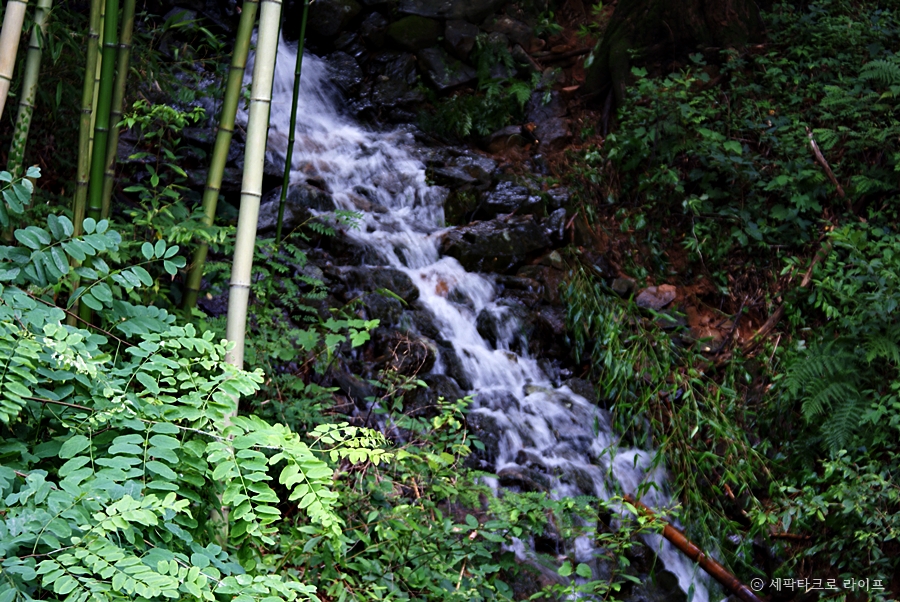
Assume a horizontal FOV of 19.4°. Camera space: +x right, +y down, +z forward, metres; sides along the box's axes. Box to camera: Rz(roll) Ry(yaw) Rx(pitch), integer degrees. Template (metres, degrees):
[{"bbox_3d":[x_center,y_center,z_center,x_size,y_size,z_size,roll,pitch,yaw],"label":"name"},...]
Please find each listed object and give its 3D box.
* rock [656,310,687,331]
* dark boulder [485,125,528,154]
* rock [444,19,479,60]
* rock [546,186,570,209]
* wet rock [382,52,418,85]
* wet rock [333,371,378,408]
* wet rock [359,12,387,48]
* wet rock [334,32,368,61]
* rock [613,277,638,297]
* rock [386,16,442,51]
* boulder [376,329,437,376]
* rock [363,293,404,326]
[{"bbox_3d":[1.079,0.095,12.800,0.146,0.097,0.124,2,-2,0],"label":"rock"},{"bbox_3d":[0.303,-0.867,14.100,0.236,0.161,0.177,2,-2,0],"label":"dark boulder"},{"bbox_3d":[0.065,-1.483,14.900,0.193,0.238,0.194,2,-2,0],"label":"rock"},{"bbox_3d":[0.566,-0.540,13.700,0.125,0.115,0.113,2,-2,0],"label":"rock"},{"bbox_3d":[-0.273,-1.283,14.500,0.199,0.177,0.169,2,-2,0],"label":"wet rock"},{"bbox_3d":[-0.442,0.414,12.300,0.215,0.178,0.172,2,-2,0],"label":"wet rock"},{"bbox_3d":[-0.434,-1.540,14.900,0.170,0.215,0.174,2,-2,0],"label":"wet rock"},{"bbox_3d":[-0.560,-1.433,14.800,0.203,0.158,0.172,2,-2,0],"label":"wet rock"},{"bbox_3d":[0.870,-0.072,13.100,0.120,0.100,0.108,2,-2,0],"label":"rock"},{"bbox_3d":[-0.203,-1.527,15.000,0.320,0.194,0.240,2,-2,0],"label":"rock"},{"bbox_3d":[-0.209,0.247,12.600,0.288,0.230,0.230,2,-2,0],"label":"boulder"},{"bbox_3d":[-0.327,0.042,12.900,0.206,0.167,0.175,2,-2,0],"label":"rock"}]

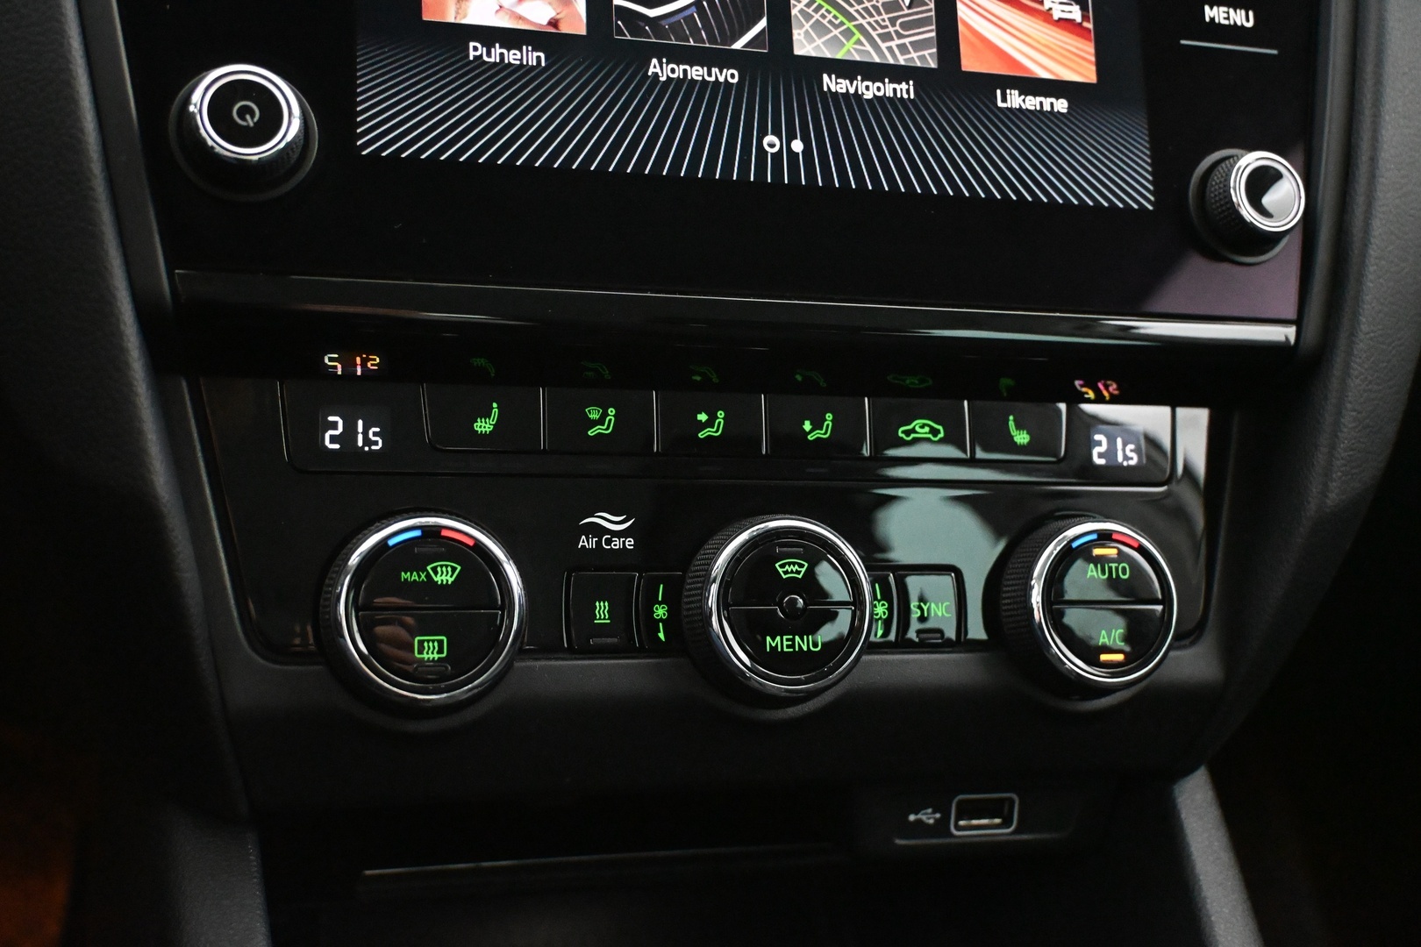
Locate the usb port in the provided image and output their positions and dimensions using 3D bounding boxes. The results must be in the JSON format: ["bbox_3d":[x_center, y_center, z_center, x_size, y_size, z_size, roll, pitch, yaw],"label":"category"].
[{"bbox_3d":[0.060,0.076,0.366,0.016,0.009,0.007,1,8,-17],"label":"usb port"}]

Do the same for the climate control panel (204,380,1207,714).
[{"bbox_3d":[0.013,0.012,0.341,0.228,0.069,0.025,1,-9,-17],"label":"climate control panel"}]

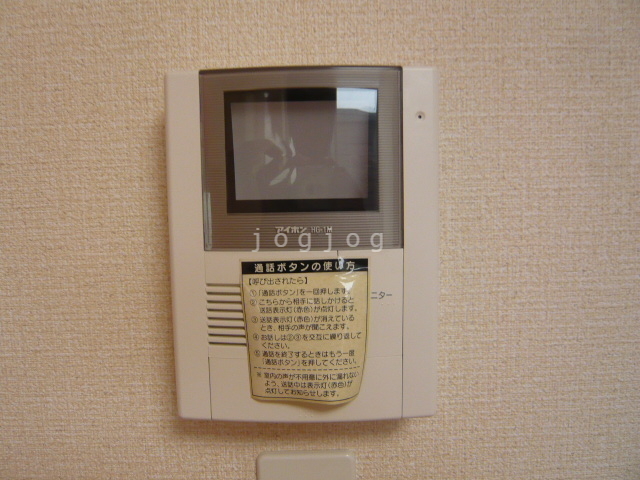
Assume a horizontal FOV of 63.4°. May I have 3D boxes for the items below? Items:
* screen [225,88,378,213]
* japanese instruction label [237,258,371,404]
[{"bbox_3d":[-0.011,-0.053,0.310,0.091,0.073,0.010,-1,5,0],"label":"screen"},{"bbox_3d":[-0.009,0.055,0.315,0.076,0.088,0.009,-1,5,0],"label":"japanese instruction label"}]

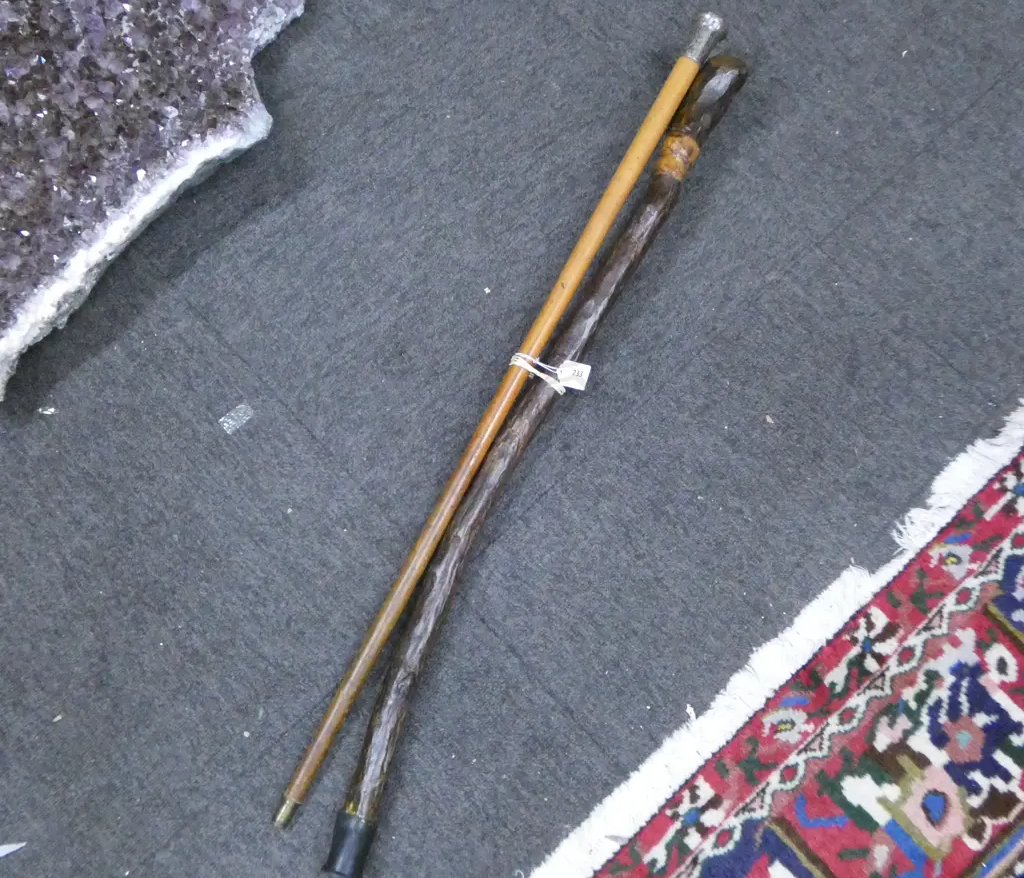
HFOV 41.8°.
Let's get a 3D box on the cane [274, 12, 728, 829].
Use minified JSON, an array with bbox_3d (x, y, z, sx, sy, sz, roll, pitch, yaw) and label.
[{"bbox_3d":[0.001,-0.050,1.316,0.025,0.025,0.929,26,77,11],"label":"cane"}]

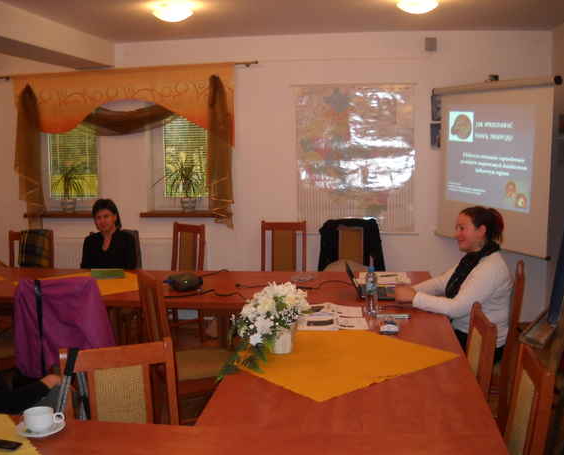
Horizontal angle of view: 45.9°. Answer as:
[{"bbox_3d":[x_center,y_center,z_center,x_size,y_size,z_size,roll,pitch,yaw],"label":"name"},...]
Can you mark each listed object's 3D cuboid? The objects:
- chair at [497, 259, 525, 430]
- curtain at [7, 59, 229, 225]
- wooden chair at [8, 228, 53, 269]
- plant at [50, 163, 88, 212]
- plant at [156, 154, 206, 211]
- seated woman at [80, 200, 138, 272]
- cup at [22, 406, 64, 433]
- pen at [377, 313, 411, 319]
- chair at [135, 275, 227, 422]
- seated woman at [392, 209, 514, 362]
[{"bbox_3d":[1.041,0.677,3.653,0.520,0.950,0.430,2,7,18],"label":"chair"},{"bbox_3d":[-1.411,-0.720,5.993,1.970,1.450,0.150,0,7,8],"label":"curtain"},{"bbox_3d":[-1.949,0.519,5.043,0.420,0.940,0.480,-1,8,0],"label":"wooden chair"},{"bbox_3d":[-1.968,-0.369,6.145,0.330,0.450,0.310,0,8,8],"label":"plant"},{"bbox_3d":[-0.915,-0.414,6.118,0.440,0.500,0.400,0,7,8],"label":"plant"},{"bbox_3d":[-1.213,0.408,4.775,0.450,1.210,0.620,-1,8,1],"label":"seated woman"},{"bbox_3d":[-0.723,0.583,2.018,0.122,0.062,0.090,-1,7,0],"label":"cup"},{"bbox_3d":[0.551,0.432,3.290,0.155,0.014,0.014,0,8,3],"label":"pen"},{"bbox_3d":[-0.463,0.713,3.526,0.520,0.950,0.430,-3,7,-18],"label":"chair"},{"bbox_3d":[0.890,0.527,3.467,0.600,1.270,0.480,1,8,13],"label":"seated woman"}]

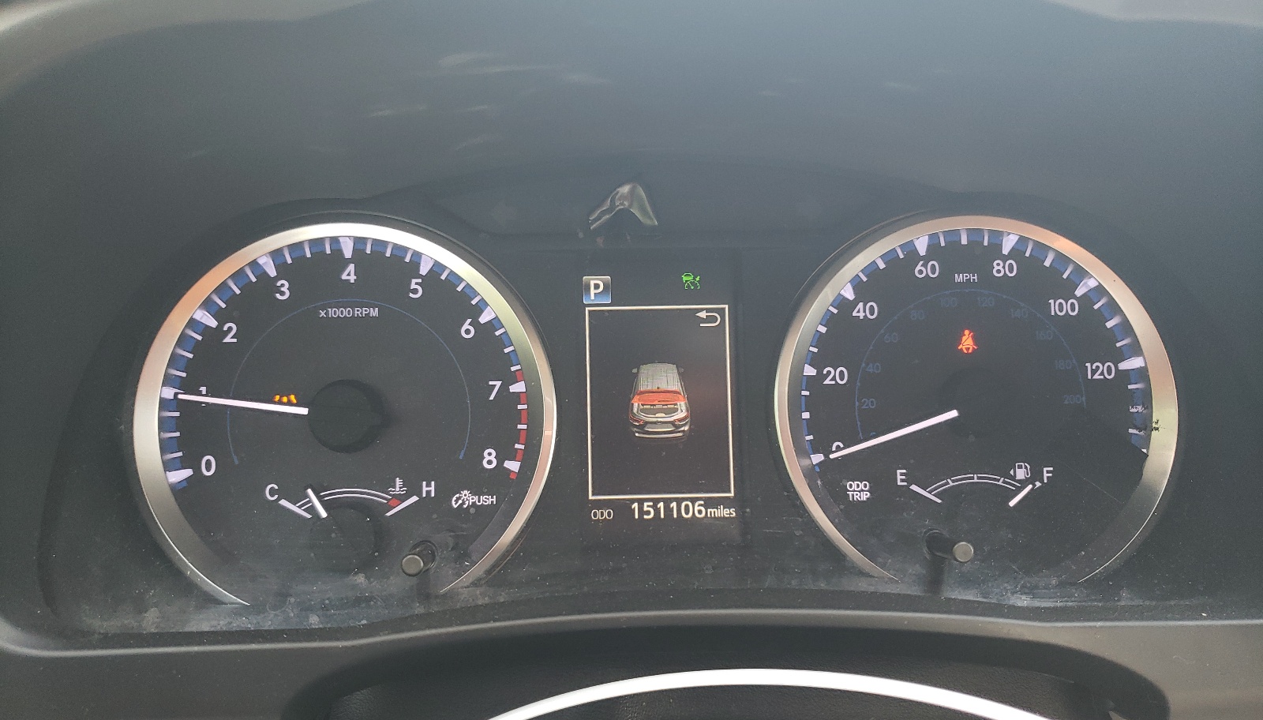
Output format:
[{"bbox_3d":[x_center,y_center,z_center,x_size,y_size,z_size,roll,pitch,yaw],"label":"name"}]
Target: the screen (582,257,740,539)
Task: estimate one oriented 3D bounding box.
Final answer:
[{"bbox_3d":[0.010,0.013,0.316,0.051,0.092,0.006,-1,-4,-4],"label":"screen"}]

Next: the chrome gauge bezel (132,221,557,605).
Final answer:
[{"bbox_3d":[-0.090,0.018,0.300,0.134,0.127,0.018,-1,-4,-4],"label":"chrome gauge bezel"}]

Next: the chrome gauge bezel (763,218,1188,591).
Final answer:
[{"bbox_3d":[0.114,0.015,0.315,0.134,0.127,0.020,-1,-4,-4],"label":"chrome gauge bezel"}]

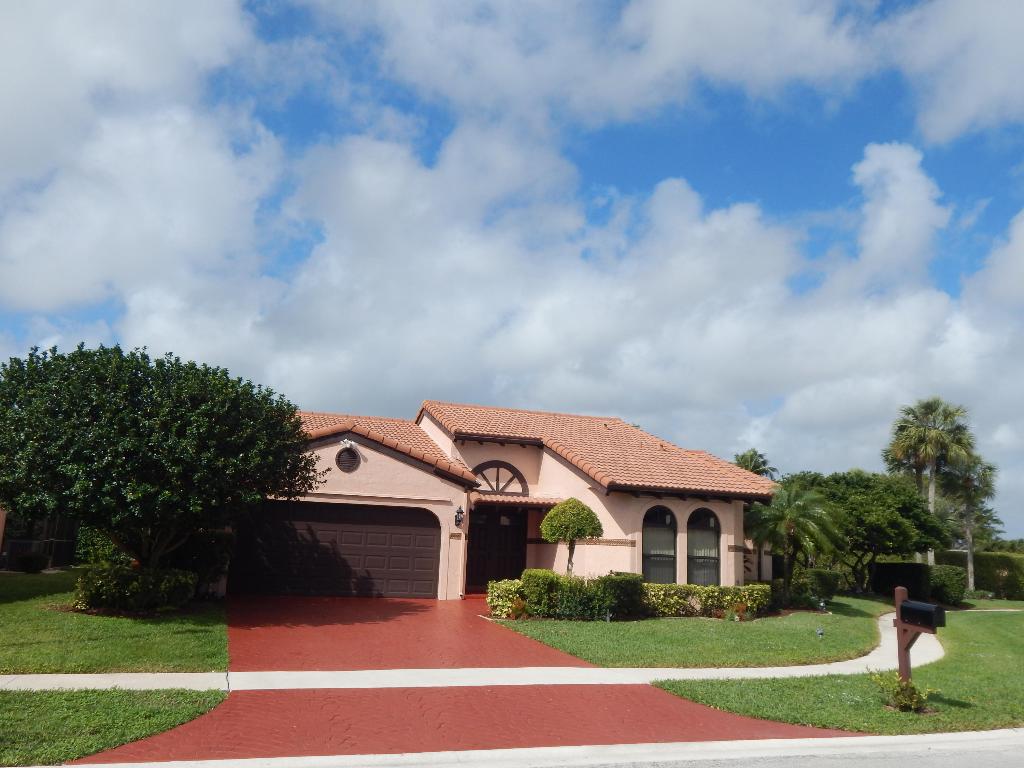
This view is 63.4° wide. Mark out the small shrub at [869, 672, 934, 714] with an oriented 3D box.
[{"bbox_3d":[5.341,4.195,11.300,0.880,0.550,0.750,6,-12,-16],"label":"small shrub"}]

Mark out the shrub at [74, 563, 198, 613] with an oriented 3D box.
[{"bbox_3d":[-7.078,3.839,15.800,2.100,0.870,1.400,6,-11,-17],"label":"shrub"}]

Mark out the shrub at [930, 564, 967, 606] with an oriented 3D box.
[{"bbox_3d":[16.336,7.541,31.000,1.400,1.550,1.400,6,-12,-16],"label":"shrub"}]

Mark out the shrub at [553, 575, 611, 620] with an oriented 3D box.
[{"bbox_3d":[1.460,4.485,17.400,1.200,0.950,1.100,6,-12,-16],"label":"shrub"}]

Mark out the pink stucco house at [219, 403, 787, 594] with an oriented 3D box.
[{"bbox_3d":[-2.078,3.187,24.938,13.300,5.950,14.800,6,-12,-16],"label":"pink stucco house"}]

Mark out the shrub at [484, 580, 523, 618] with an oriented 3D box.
[{"bbox_3d":[-0.161,4.436,17.200,0.770,0.780,0.770,6,-11,-17],"label":"shrub"}]

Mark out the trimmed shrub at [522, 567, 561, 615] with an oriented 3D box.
[{"bbox_3d":[0.597,4.384,17.500,0.820,0.950,0.820,6,-11,-17],"label":"trimmed shrub"}]

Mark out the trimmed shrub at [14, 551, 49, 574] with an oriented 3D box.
[{"bbox_3d":[-14.213,5.280,24.500,1.000,0.700,0.950,6,-12,-16],"label":"trimmed shrub"}]

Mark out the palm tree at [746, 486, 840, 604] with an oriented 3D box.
[{"bbox_3d":[7.966,4.569,23.800,2.600,3.250,2.600,6,-11,-17],"label":"palm tree"}]

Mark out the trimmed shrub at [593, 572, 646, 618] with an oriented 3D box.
[{"bbox_3d":[2.316,4.559,17.900,0.900,0.950,0.900,6,-11,-17],"label":"trimmed shrub"}]

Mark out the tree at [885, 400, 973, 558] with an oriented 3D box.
[{"bbox_3d":[21.726,5.736,43.000,4.500,10.000,4.400,6,-12,-16],"label":"tree"}]

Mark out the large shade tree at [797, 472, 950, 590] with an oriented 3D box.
[{"bbox_3d":[15.368,6.482,36.000,6.200,5.200,5.800,6,-11,-17],"label":"large shade tree"}]

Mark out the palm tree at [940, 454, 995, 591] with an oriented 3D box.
[{"bbox_3d":[23.147,7.175,42.000,2.900,7.100,2.900,6,-12,-16],"label":"palm tree"}]

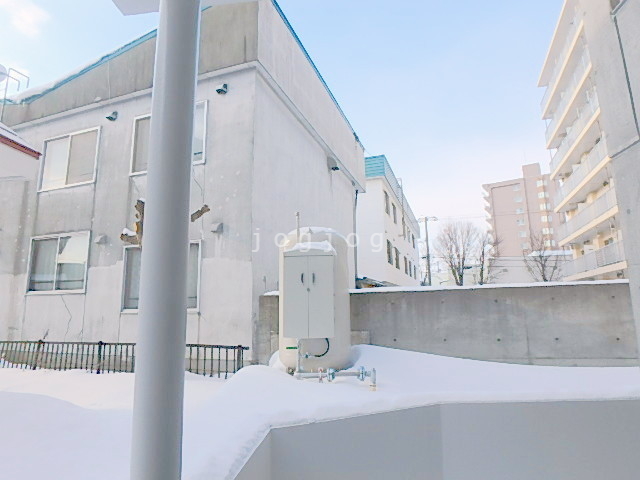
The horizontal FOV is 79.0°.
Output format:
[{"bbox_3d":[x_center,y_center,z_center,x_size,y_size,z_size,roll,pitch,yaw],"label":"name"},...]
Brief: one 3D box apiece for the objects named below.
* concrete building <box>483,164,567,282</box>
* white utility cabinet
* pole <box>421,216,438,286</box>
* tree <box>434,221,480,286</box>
[{"bbox_3d":[52.031,0.456,95.701,17.000,33.674,18.000,-7,-12,32],"label":"concrete building"},{"bbox_3d":[-0.111,0.551,4.000,0.505,0.910,0.270,-3,-10,10],"label":"white utility cabinet"},{"bbox_3d":[11.118,2.995,39.053,1.750,10.788,0.450,0,-10,0],"label":"pole"},{"bbox_3d":[14.300,3.227,40.023,4.636,10.616,4.636,0,-10,0],"label":"tree"}]

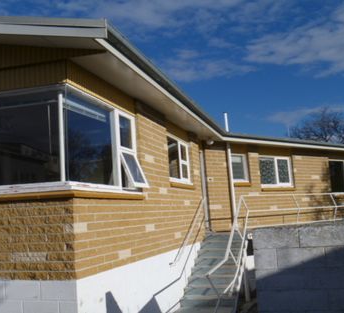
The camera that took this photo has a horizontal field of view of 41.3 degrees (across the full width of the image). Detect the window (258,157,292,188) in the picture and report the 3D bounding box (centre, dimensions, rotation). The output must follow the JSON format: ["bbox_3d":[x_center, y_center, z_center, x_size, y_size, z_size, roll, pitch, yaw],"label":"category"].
[{"bbox_3d":[3.072,0.459,13.440,1.500,0.881,0.120,3,-9,-39],"label":"window"}]

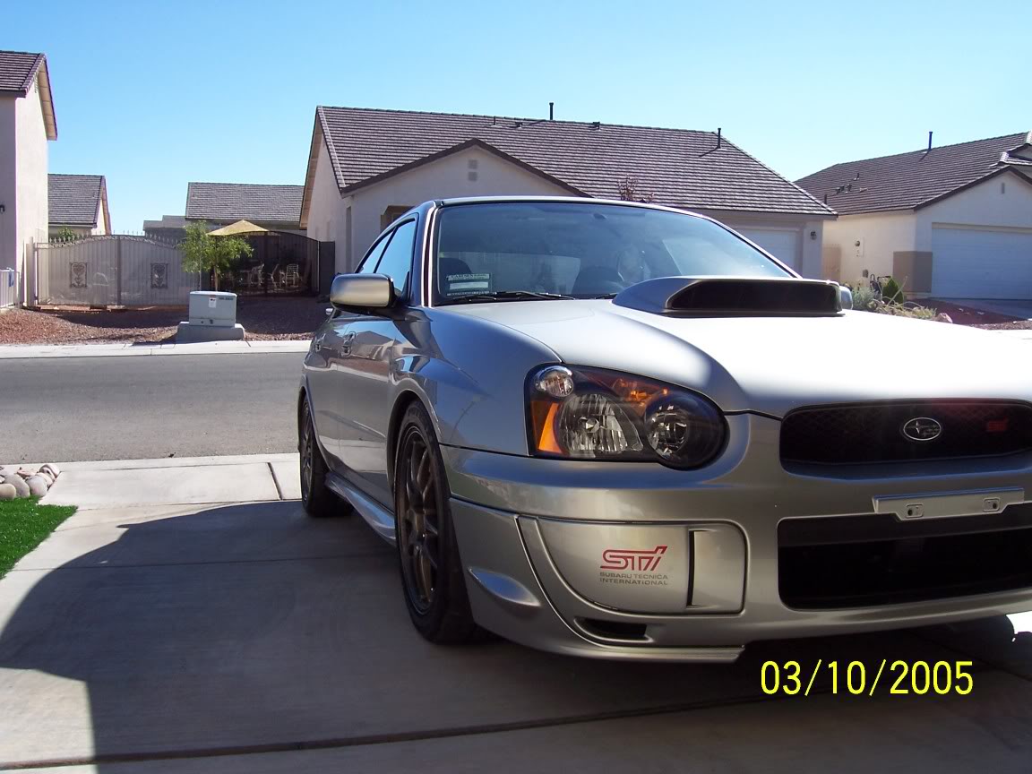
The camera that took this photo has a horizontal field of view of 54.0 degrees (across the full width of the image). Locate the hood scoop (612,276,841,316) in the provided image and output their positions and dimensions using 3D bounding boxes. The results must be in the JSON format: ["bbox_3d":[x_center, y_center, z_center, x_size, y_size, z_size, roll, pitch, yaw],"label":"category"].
[{"bbox_3d":[0.563,-0.253,2.856,0.600,0.140,0.440,1,0,-18],"label":"hood scoop"}]

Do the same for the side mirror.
[{"bbox_3d":[-0.495,-0.303,3.264,0.200,0.125,0.115,1,0,-18],"label":"side mirror"}]

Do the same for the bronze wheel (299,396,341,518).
[{"bbox_3d":[-0.925,0.317,5.007,0.230,0.635,0.635,1,0,-18],"label":"bronze wheel"}]

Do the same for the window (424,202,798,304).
[{"bbox_3d":[0.324,-0.457,3.604,1.360,0.160,0.760,1,35,-18],"label":"window"}]

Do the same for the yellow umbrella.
[{"bbox_3d":[-9.522,-5.585,35.500,2.650,0.600,2.650,-1,5,-17],"label":"yellow umbrella"}]

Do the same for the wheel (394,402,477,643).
[{"bbox_3d":[-0.142,0.338,2.591,0.230,0.635,0.635,1,0,-18],"label":"wheel"}]

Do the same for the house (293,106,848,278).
[{"bbox_3d":[0.808,-6.013,34.716,15.000,6.070,12.600,-1,5,-17],"label":"house"}]

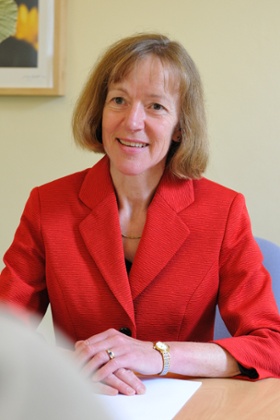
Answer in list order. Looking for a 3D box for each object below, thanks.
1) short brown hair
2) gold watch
[{"bbox_3d":[0.007,-0.175,1.340,0.222,0.222,0.230,9,6,11],"label":"short brown hair"},{"bbox_3d":[0.031,0.220,1.210,0.025,0.050,0.057,-2,28,-30],"label":"gold watch"}]

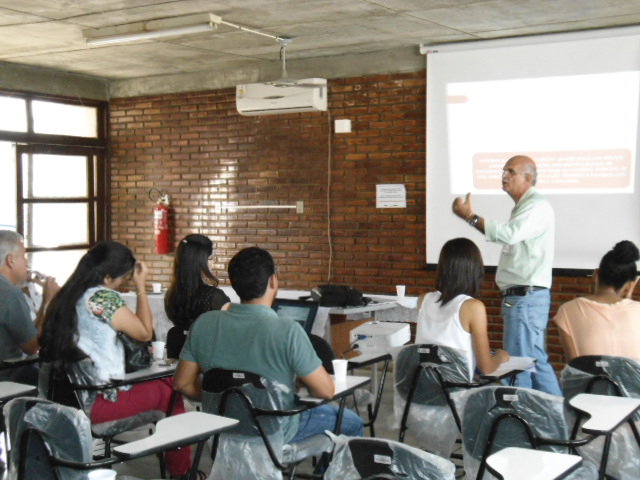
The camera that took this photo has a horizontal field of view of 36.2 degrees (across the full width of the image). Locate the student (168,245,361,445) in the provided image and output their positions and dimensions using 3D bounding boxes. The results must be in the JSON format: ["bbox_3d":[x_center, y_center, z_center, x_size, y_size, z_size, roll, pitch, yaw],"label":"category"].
[{"bbox_3d":[-0.170,0.668,4.080,0.630,1.290,0.790,1,2,38],"label":"student"}]

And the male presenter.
[{"bbox_3d":[1.000,0.412,5.280,0.620,1.735,0.550,0,2,12],"label":"male presenter"}]

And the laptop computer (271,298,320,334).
[{"bbox_3d":[-0.231,0.456,5.375,0.345,0.225,0.320,1,2,37],"label":"laptop computer"}]

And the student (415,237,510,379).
[{"bbox_3d":[0.730,0.642,4.620,0.480,1.310,0.780,1,2,34],"label":"student"}]

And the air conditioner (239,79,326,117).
[{"bbox_3d":[-0.359,-1.324,9.104,0.888,0.295,0.210,1,2,34],"label":"air conditioner"}]

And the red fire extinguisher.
[{"bbox_3d":[-1.615,-0.168,9.983,0.170,0.620,0.180,0,2,0],"label":"red fire extinguisher"}]

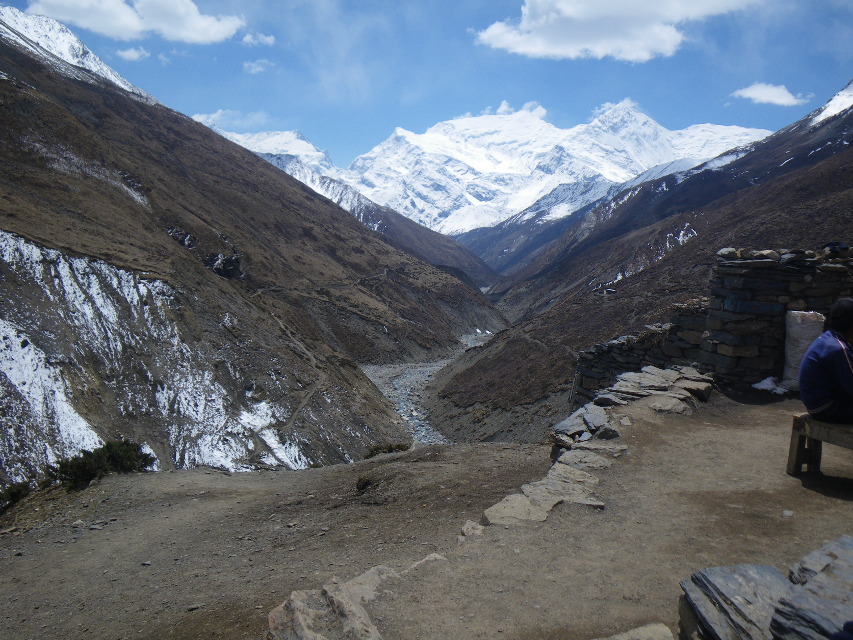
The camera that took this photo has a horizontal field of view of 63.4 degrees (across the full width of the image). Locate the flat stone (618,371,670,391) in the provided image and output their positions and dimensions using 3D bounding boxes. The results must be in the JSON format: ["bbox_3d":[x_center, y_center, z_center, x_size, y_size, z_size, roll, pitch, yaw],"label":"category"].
[{"bbox_3d":[2.249,0.625,7.150,0.340,0.065,0.530,-2,9,-15],"label":"flat stone"}]

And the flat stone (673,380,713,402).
[{"bbox_3d":[2.693,0.719,7.000,0.363,0.130,0.388,3,8,20],"label":"flat stone"}]

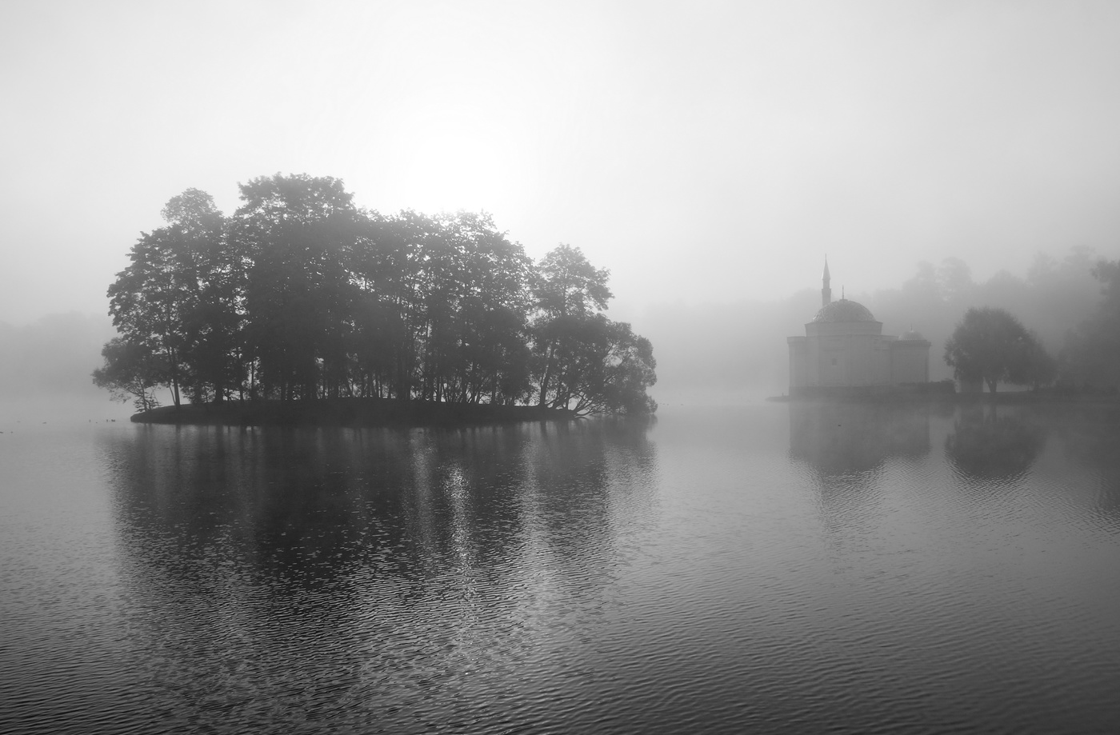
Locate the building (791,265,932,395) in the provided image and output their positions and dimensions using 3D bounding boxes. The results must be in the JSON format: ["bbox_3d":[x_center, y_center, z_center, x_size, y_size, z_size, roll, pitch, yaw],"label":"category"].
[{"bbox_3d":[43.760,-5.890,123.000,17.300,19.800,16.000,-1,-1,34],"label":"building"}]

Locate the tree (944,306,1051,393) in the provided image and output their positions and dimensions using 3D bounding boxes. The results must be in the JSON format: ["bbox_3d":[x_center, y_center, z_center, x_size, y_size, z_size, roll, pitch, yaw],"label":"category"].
[{"bbox_3d":[63.030,-2.580,121.000,15.300,12.500,14.000,-1,-1,27],"label":"tree"}]

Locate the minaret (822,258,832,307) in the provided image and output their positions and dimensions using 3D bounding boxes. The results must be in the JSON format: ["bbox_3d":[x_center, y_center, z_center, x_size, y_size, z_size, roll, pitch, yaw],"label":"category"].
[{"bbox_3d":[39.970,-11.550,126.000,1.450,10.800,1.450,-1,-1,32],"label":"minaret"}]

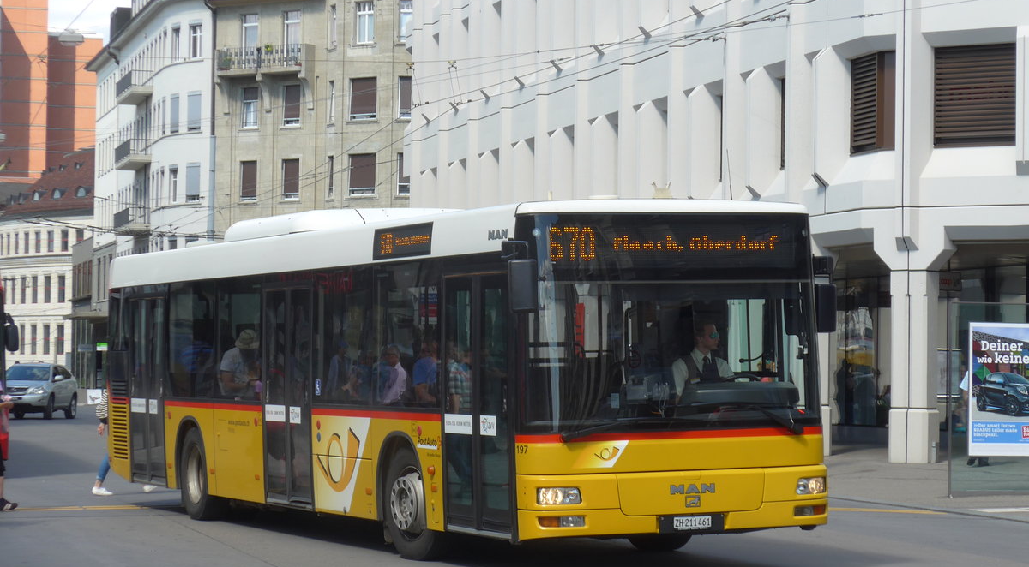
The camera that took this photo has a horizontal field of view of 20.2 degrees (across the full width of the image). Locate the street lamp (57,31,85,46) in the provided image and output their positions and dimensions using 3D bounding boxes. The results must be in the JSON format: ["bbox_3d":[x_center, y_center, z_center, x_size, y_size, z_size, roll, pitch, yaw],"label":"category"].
[{"bbox_3d":[-11.235,-6.220,73.000,0.650,0.380,0.360,1,-1,-9],"label":"street lamp"}]

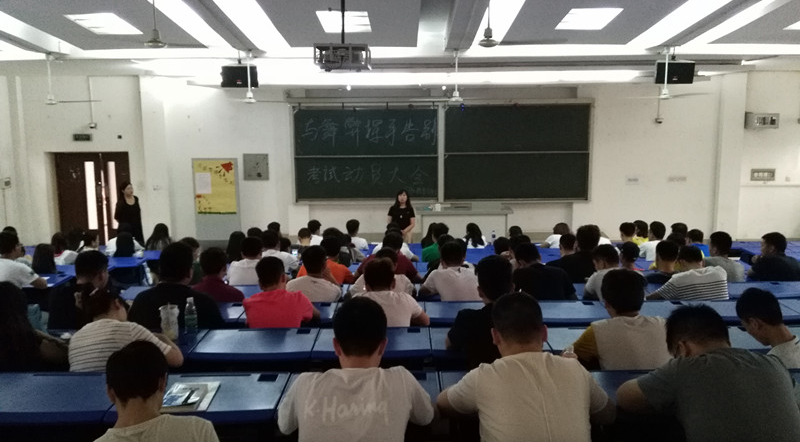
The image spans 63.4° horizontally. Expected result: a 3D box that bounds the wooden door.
[{"bbox_3d":[-5.928,-0.285,12.614,1.413,2.100,0.090,0,8,0],"label":"wooden door"}]

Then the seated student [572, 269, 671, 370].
[{"bbox_3d":[0.949,0.782,2.960,0.492,1.180,0.720,-2,8,-8],"label":"seated student"}]

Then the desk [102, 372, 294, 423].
[{"bbox_3d":[-0.739,1.015,2.493,0.600,0.750,0.390,0,8,0],"label":"desk"}]

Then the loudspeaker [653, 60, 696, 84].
[{"bbox_3d":[3.978,-2.183,9.430,0.540,0.310,0.290,1,20,8],"label":"loudspeaker"}]

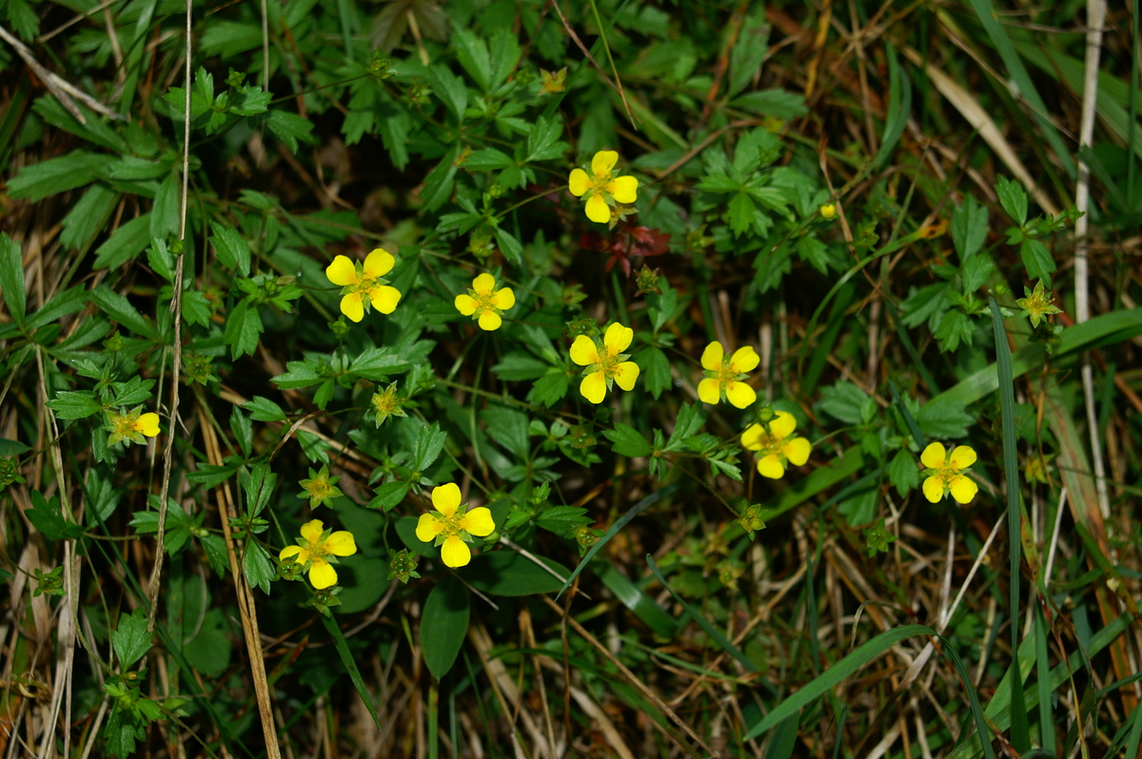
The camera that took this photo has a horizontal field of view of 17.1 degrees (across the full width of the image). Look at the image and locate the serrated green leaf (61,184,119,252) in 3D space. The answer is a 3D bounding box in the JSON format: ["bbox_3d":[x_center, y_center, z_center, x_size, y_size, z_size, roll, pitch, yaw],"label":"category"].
[{"bbox_3d":[-0.075,-0.025,0.594,0.006,0.003,0.012,34,73,12],"label":"serrated green leaf"}]

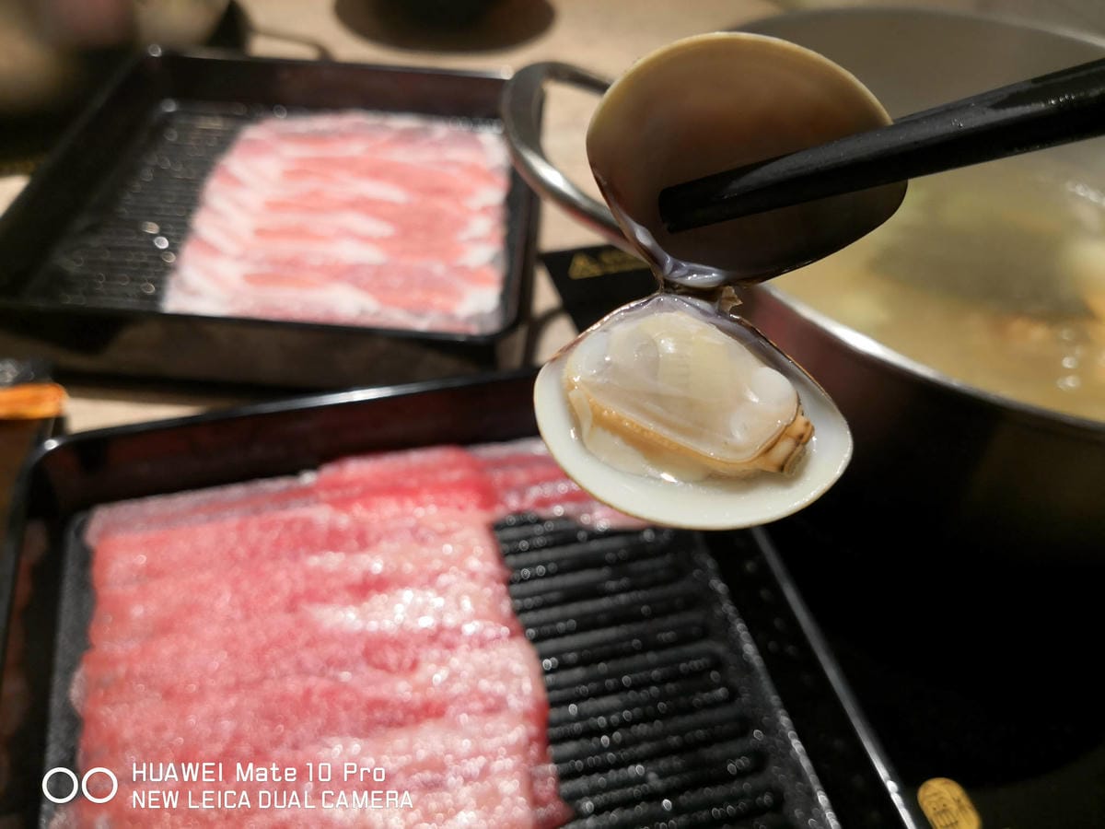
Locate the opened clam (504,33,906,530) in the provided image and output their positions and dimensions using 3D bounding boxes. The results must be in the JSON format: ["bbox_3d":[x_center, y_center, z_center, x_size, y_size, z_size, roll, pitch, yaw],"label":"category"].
[{"bbox_3d":[0.024,-0.019,0.128,0.047,0.067,0.026,11,3,5],"label":"opened clam"}]

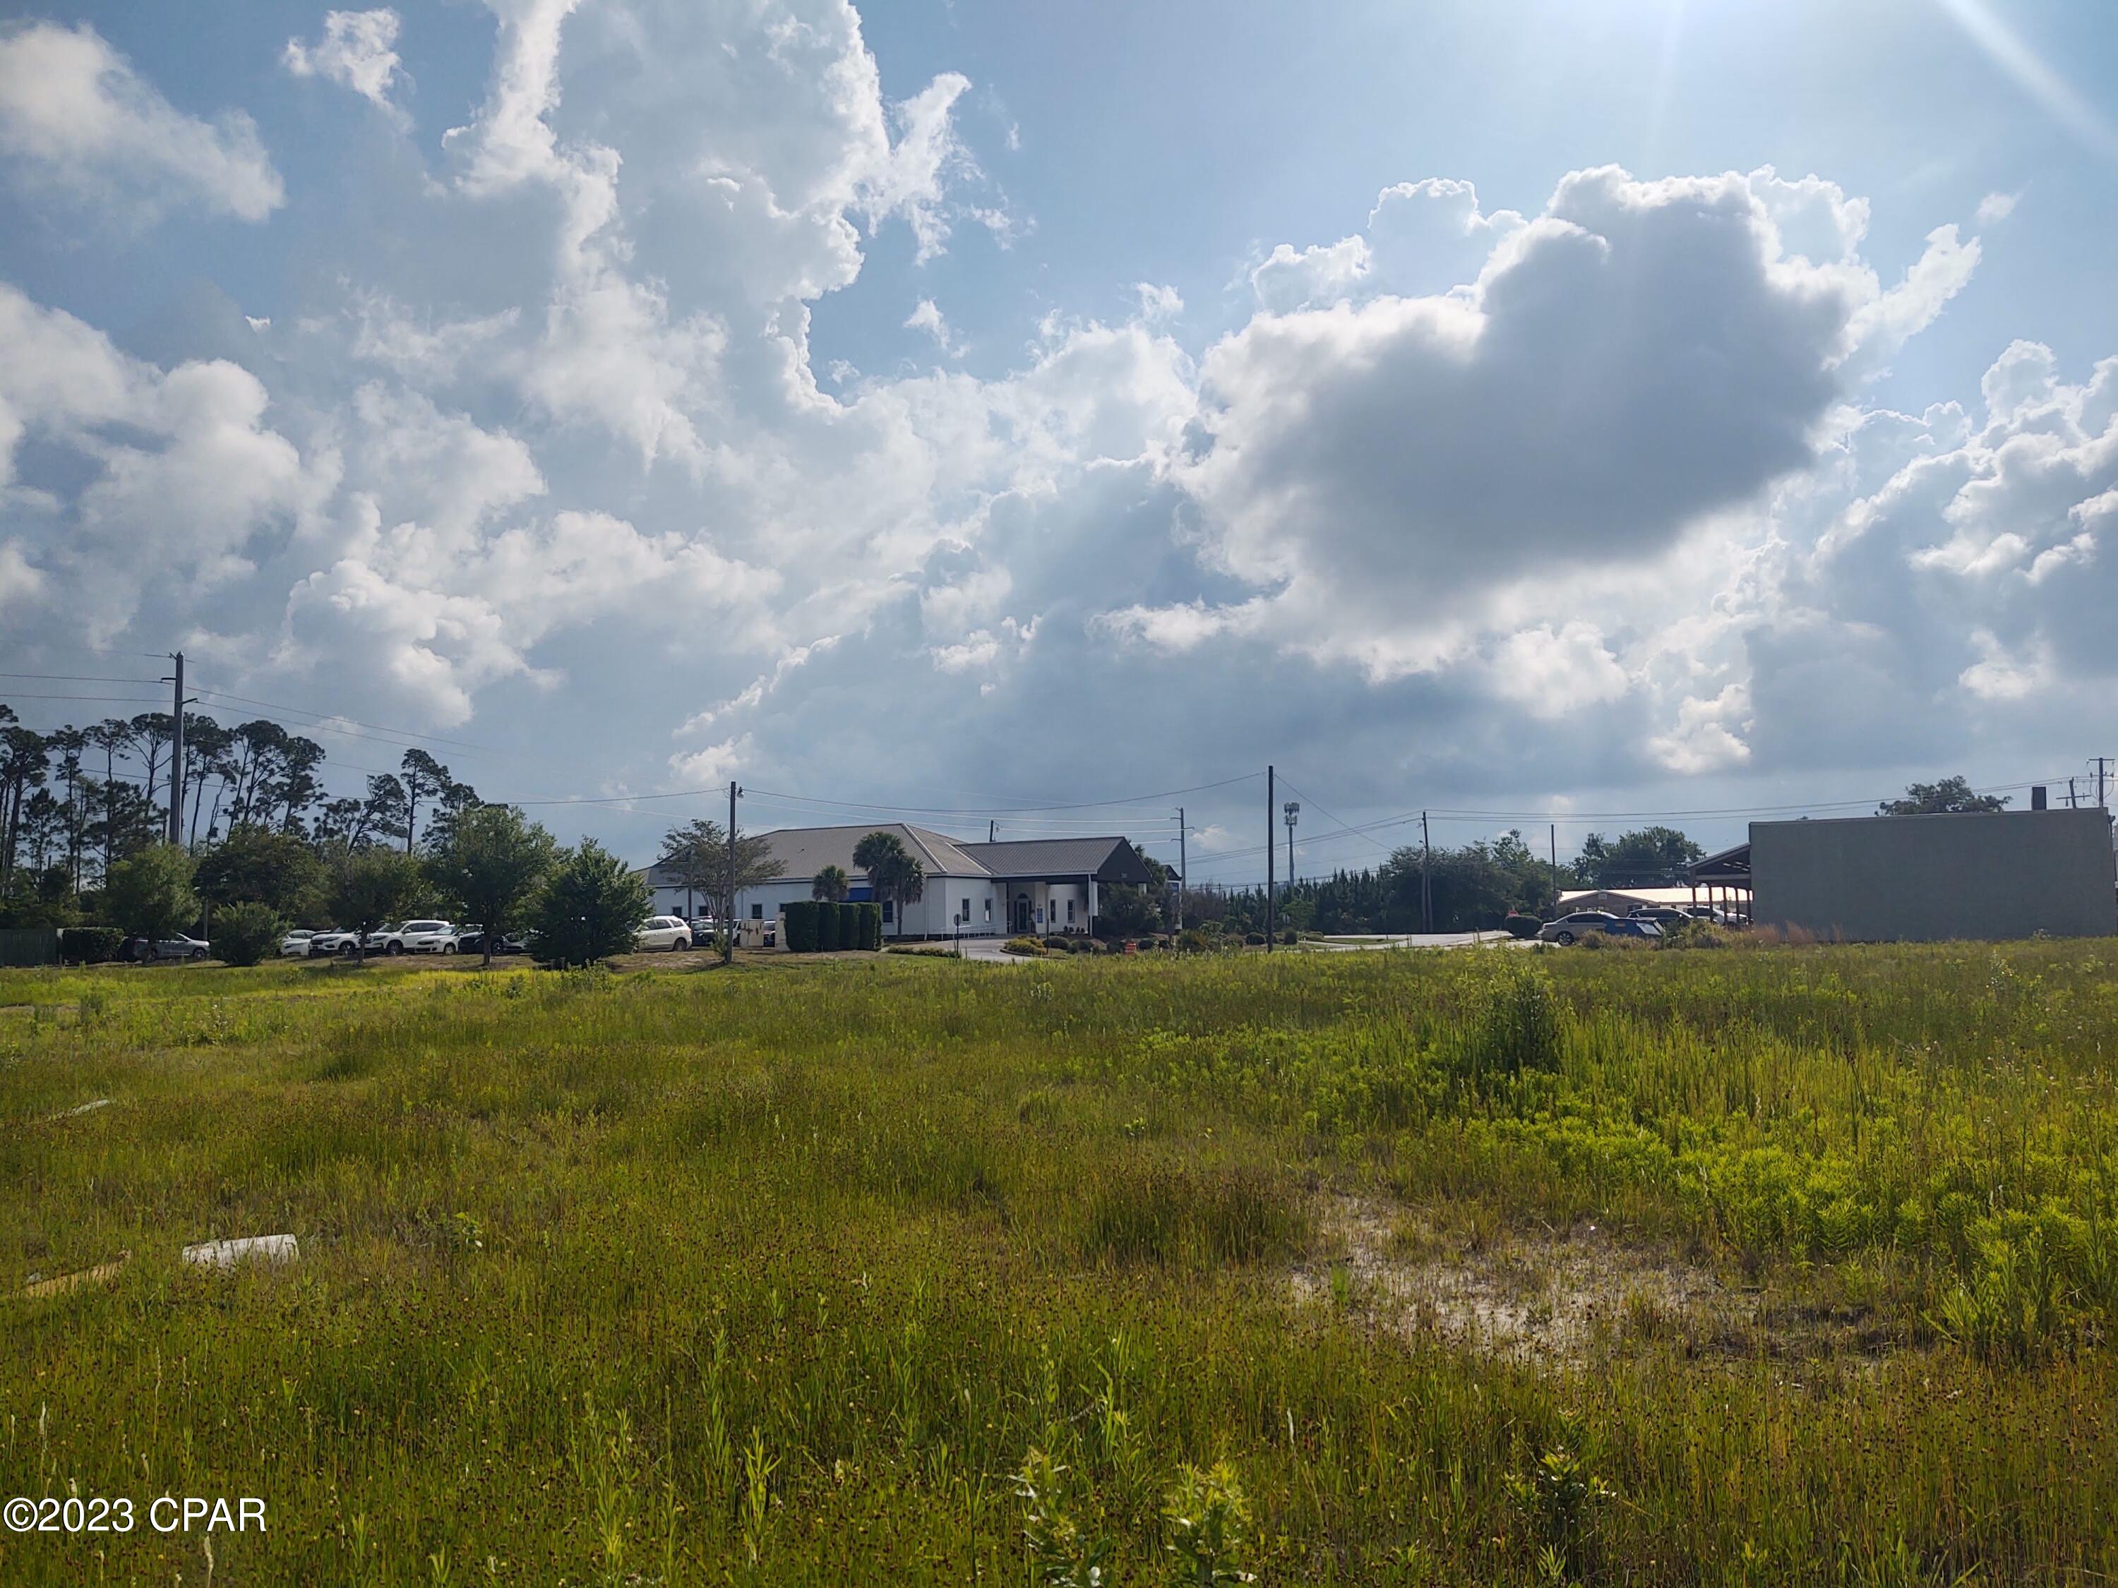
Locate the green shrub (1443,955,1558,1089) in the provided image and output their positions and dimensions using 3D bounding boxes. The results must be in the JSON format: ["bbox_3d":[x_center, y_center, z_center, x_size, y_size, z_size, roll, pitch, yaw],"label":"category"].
[{"bbox_3d":[3.919,2.040,14.600,1.030,1.220,1.000,-1,-4,0],"label":"green shrub"}]

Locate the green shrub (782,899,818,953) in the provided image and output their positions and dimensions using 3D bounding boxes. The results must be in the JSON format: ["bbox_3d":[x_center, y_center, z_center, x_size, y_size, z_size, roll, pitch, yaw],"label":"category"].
[{"bbox_3d":[-12.227,6.289,78.000,1.600,2.350,1.600,-3,-5,30],"label":"green shrub"}]

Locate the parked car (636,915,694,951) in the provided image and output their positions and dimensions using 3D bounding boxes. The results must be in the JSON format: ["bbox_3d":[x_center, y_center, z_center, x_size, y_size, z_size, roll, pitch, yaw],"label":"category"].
[{"bbox_3d":[-20.398,6.881,81.300,1.880,1.740,4.700,-3,-5,30],"label":"parked car"}]

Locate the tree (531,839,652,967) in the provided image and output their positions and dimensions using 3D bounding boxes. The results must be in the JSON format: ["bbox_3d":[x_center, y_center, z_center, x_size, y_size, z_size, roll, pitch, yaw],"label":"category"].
[{"bbox_3d":[-18.173,4.231,64.000,4.800,5.000,4.700,-1,-4,0],"label":"tree"}]

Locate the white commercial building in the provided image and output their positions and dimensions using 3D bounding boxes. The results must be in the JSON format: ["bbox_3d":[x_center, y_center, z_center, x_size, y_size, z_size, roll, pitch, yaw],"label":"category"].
[{"bbox_3d":[-10.932,6.264,118.000,37.000,8.100,17.500,-3,-5,32],"label":"white commercial building"}]

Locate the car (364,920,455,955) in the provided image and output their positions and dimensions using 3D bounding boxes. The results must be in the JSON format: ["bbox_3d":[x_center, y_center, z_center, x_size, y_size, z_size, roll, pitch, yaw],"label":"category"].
[{"bbox_3d":[-32.154,7.145,82.000,1.850,1.720,4.650,-3,-5,28],"label":"car"}]

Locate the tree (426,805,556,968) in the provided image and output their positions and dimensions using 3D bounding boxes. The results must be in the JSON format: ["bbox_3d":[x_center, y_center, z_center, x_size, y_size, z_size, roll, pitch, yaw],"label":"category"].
[{"bbox_3d":[-22.641,3.669,66.000,5.200,6.500,5.100,-1,-4,0],"label":"tree"}]

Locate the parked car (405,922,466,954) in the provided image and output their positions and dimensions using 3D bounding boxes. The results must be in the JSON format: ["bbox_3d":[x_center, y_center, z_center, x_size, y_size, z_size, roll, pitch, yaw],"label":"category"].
[{"bbox_3d":[-30.019,7.269,82.000,1.780,1.460,4.500,-3,-5,27],"label":"parked car"}]

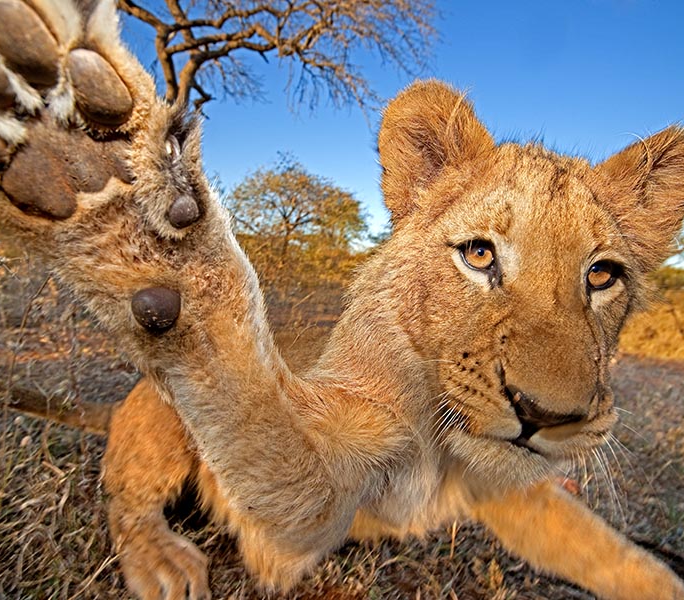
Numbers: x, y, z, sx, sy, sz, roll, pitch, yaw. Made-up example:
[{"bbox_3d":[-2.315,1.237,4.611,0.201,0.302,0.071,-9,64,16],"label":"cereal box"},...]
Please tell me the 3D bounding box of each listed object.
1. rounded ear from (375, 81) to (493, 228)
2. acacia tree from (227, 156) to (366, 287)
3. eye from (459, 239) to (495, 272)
[{"bbox_3d":[0.090,-0.135,0.385,0.096,0.115,0.053,-3,-2,15],"label":"rounded ear"},{"bbox_3d":[-1.276,-2.132,11.000,3.569,3.473,3.376,4,5,0],"label":"acacia tree"},{"bbox_3d":[0.109,-0.036,0.322,0.026,0.020,0.018,10,6,16],"label":"eye"}]

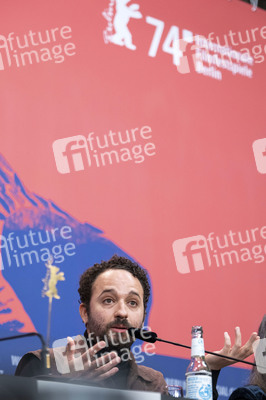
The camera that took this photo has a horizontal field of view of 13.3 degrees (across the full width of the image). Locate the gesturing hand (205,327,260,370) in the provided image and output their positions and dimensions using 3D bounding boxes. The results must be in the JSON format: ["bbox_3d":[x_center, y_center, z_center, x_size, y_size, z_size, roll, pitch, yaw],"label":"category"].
[{"bbox_3d":[0.253,0.379,2.920,0.150,0.110,0.090,-4,-19,10],"label":"gesturing hand"}]

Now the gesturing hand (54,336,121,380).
[{"bbox_3d":[-0.113,0.395,2.850,0.160,0.110,0.090,-8,-20,21],"label":"gesturing hand"}]

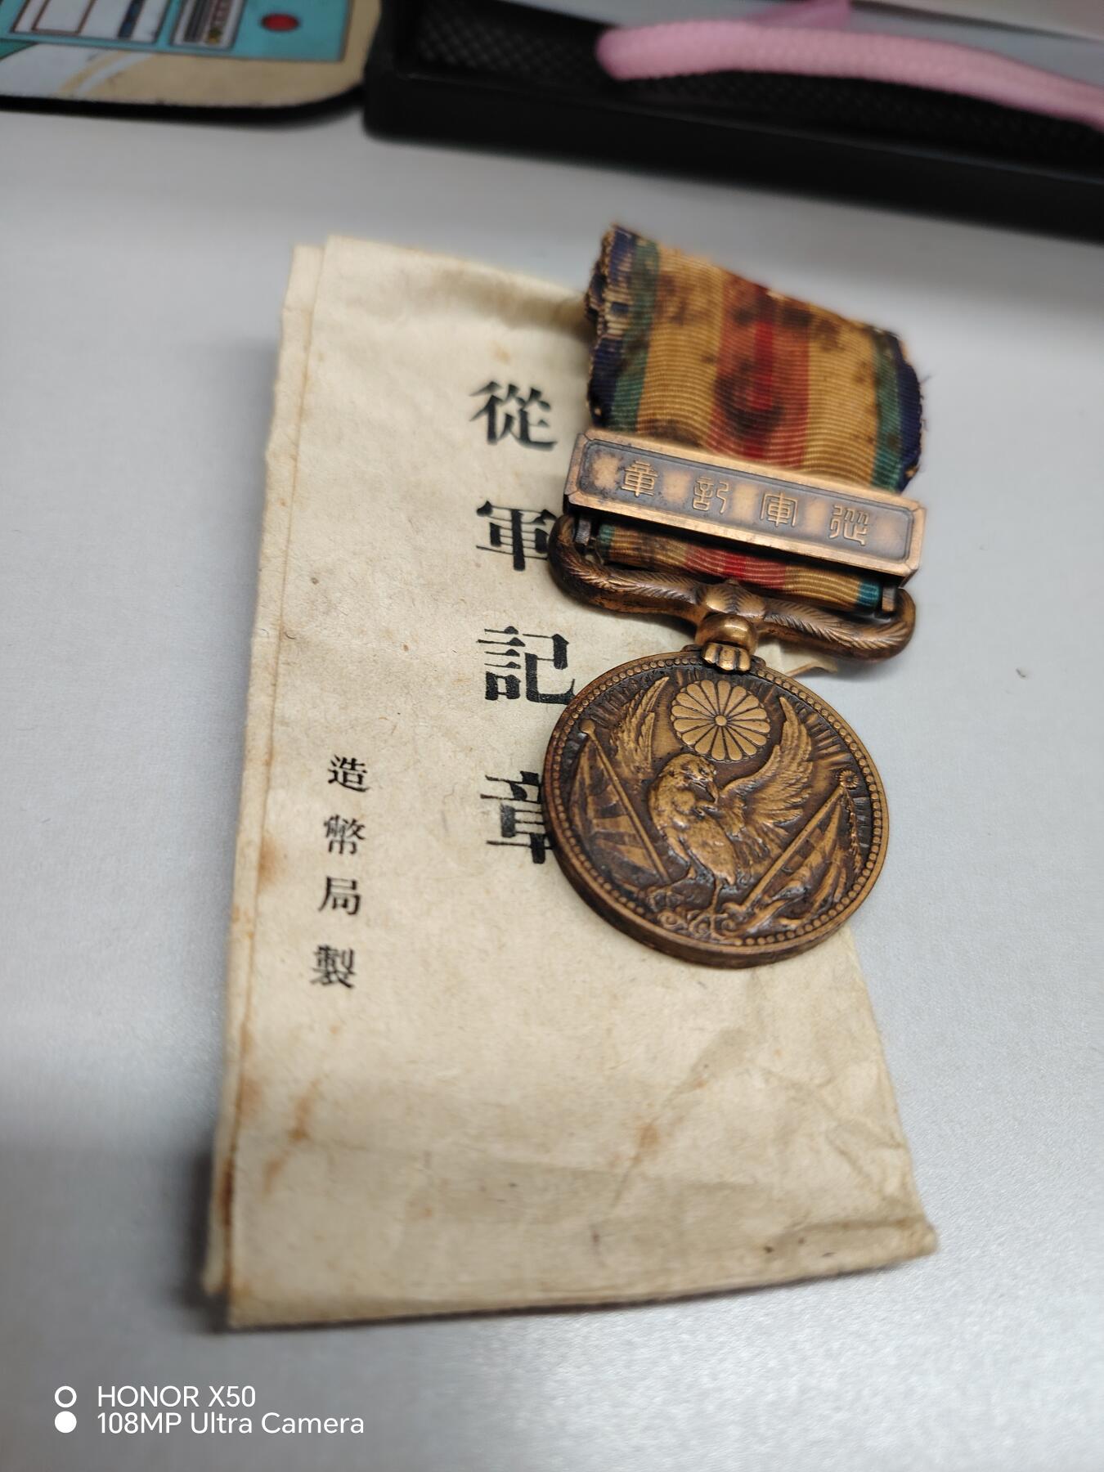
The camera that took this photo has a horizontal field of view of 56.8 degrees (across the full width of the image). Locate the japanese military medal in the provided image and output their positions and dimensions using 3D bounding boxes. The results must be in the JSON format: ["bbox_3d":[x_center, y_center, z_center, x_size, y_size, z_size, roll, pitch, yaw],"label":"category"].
[{"bbox_3d":[0.019,-0.022,0.105,0.039,0.009,0.094,11,55,0],"label":"japanese military medal"}]

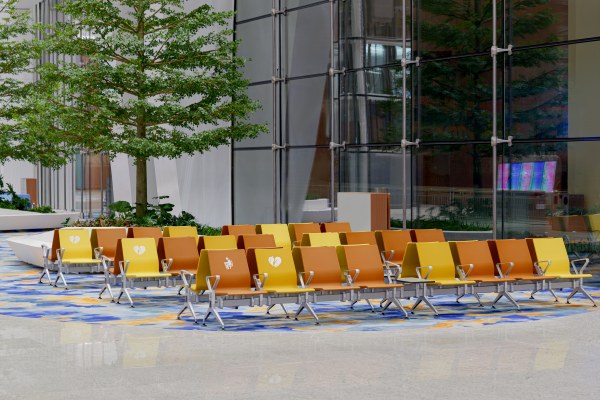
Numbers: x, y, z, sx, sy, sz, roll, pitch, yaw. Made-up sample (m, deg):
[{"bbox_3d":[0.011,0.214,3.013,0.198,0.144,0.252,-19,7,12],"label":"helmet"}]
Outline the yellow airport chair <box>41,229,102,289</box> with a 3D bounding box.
[{"bbox_3d":[-3.407,0.891,21.645,0.636,0.852,0.750,-1,2,-27],"label":"yellow airport chair"}]

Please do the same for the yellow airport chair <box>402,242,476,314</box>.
[{"bbox_3d":[1.753,0.970,17.639,0.636,0.852,0.750,-1,2,-27],"label":"yellow airport chair"}]

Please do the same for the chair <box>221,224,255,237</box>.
[{"bbox_3d":[-0.824,0.846,22.869,0.576,0.859,0.620,-1,2,-27],"label":"chair"}]

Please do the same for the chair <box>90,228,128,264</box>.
[{"bbox_3d":[-2.822,0.882,21.869,0.576,0.859,0.620,-1,2,-27],"label":"chair"}]

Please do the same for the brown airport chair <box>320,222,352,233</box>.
[{"bbox_3d":[0.742,0.817,23.755,0.612,0.852,0.750,-1,2,-27],"label":"brown airport chair"}]

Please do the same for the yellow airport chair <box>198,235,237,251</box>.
[{"bbox_3d":[-1.027,0.934,19.528,0.612,0.852,0.750,-1,2,-27],"label":"yellow airport chair"}]

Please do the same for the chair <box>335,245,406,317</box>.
[{"bbox_3d":[0.881,0.986,17.097,0.576,0.859,0.620,-1,2,-27],"label":"chair"}]

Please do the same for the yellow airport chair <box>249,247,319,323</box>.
[{"bbox_3d":[-0.187,1.006,16.551,0.576,0.859,0.620,-1,2,-27],"label":"yellow airport chair"}]

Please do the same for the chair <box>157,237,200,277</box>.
[{"bbox_3d":[-1.521,0.944,19.201,0.576,0.859,0.620,-1,2,-26],"label":"chair"}]

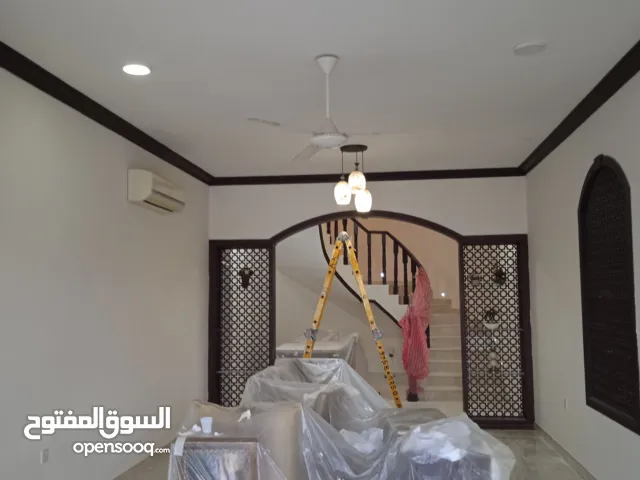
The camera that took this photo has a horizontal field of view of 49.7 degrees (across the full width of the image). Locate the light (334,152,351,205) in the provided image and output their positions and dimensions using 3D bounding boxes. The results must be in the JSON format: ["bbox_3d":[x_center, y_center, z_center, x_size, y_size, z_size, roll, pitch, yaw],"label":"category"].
[{"bbox_3d":[0.229,-0.620,6.931,0.172,0.545,0.172,-1,-5,6],"label":"light"}]

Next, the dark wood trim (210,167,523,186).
[{"bbox_3d":[0.532,-0.775,8.521,3.923,0.092,0.097,-1,-5,6],"label":"dark wood trim"}]

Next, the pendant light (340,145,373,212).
[{"bbox_3d":[0.360,-0.603,6.960,0.336,0.679,0.332,-1,-5,6],"label":"pendant light"}]

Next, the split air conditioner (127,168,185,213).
[{"bbox_3d":[-1.540,-0.452,6.595,0.226,0.285,0.964,-1,-5,6],"label":"split air conditioner"}]

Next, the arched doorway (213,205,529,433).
[{"bbox_3d":[0.564,0.966,8.504,3.923,2.650,0.220,-1,-5,6],"label":"arched doorway"}]

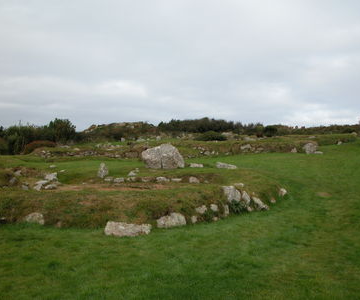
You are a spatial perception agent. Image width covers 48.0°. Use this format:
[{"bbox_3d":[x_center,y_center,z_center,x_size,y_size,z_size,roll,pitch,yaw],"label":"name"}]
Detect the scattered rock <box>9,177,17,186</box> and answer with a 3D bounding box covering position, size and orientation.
[{"bbox_3d":[-4.180,0.786,10.091,0.184,0.237,0.183,-1,3,-12],"label":"scattered rock"}]

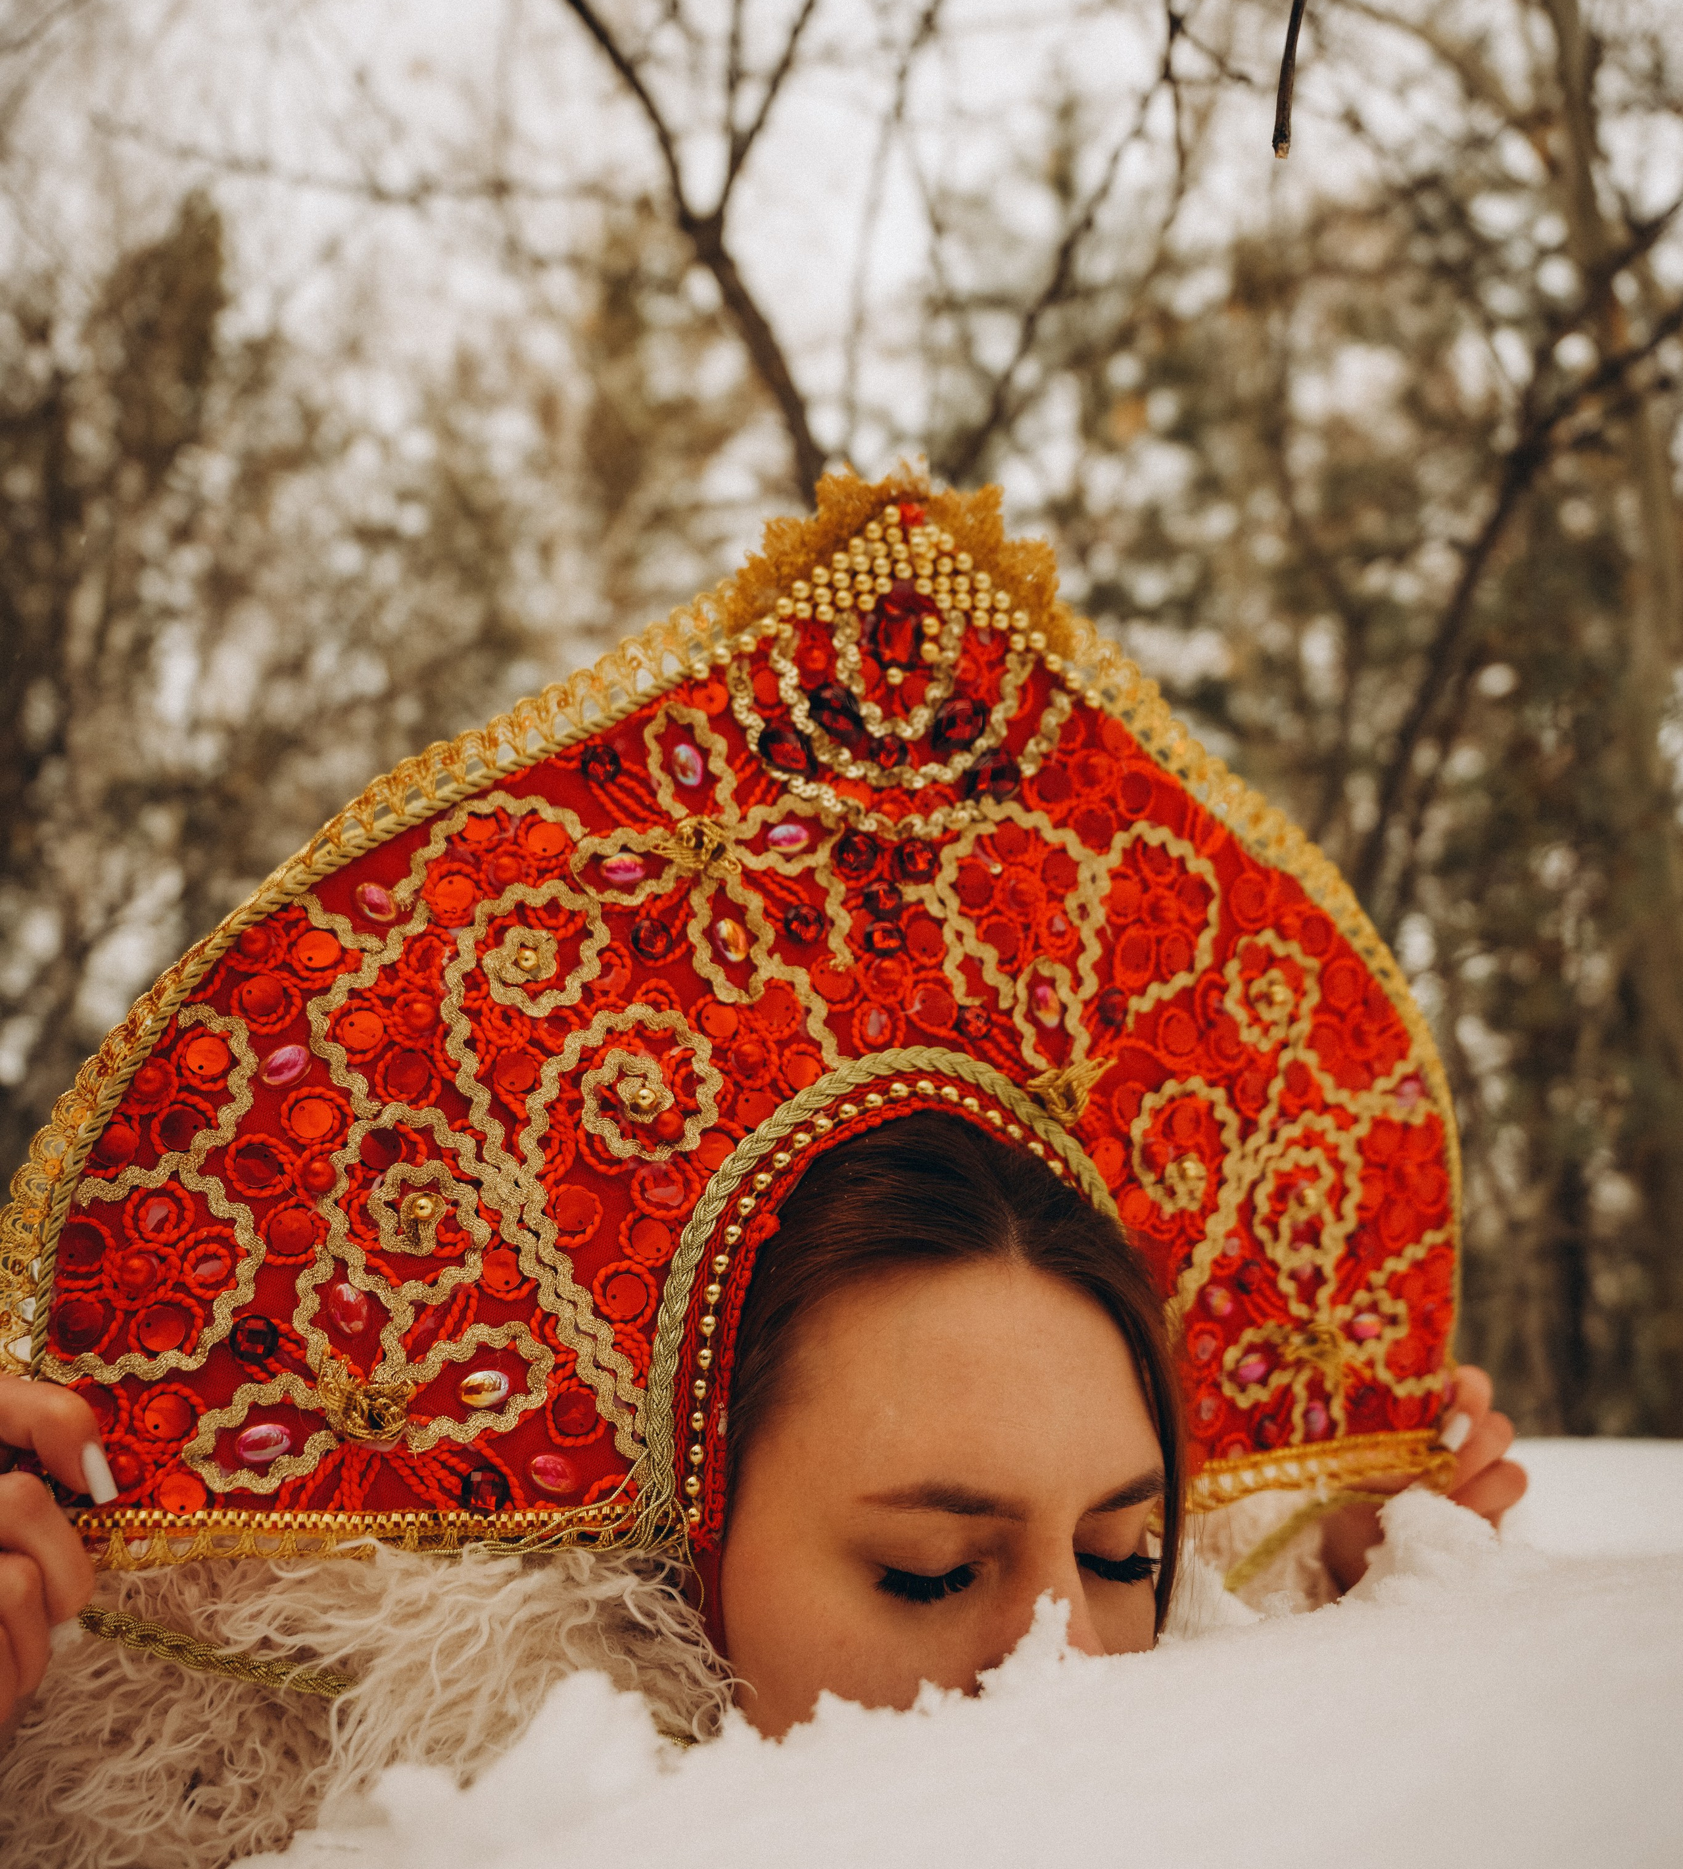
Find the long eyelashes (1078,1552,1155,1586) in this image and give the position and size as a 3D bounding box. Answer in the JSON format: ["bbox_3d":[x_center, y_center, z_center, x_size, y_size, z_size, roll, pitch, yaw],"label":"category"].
[{"bbox_3d":[0.081,0.188,0.500,0.027,0.009,0.011,4,1,-28],"label":"long eyelashes"}]

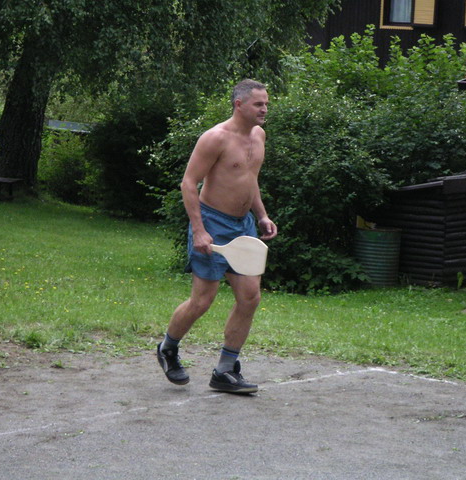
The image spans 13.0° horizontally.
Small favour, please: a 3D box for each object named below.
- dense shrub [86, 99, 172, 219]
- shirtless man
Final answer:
[{"bbox_3d":[-1.493,-1.175,29.600,1.400,1.750,1.350,3,4,0],"label":"dense shrub"},{"bbox_3d":[-0.072,-0.019,10.900,0.620,1.670,0.580,6,5,38],"label":"shirtless man"}]

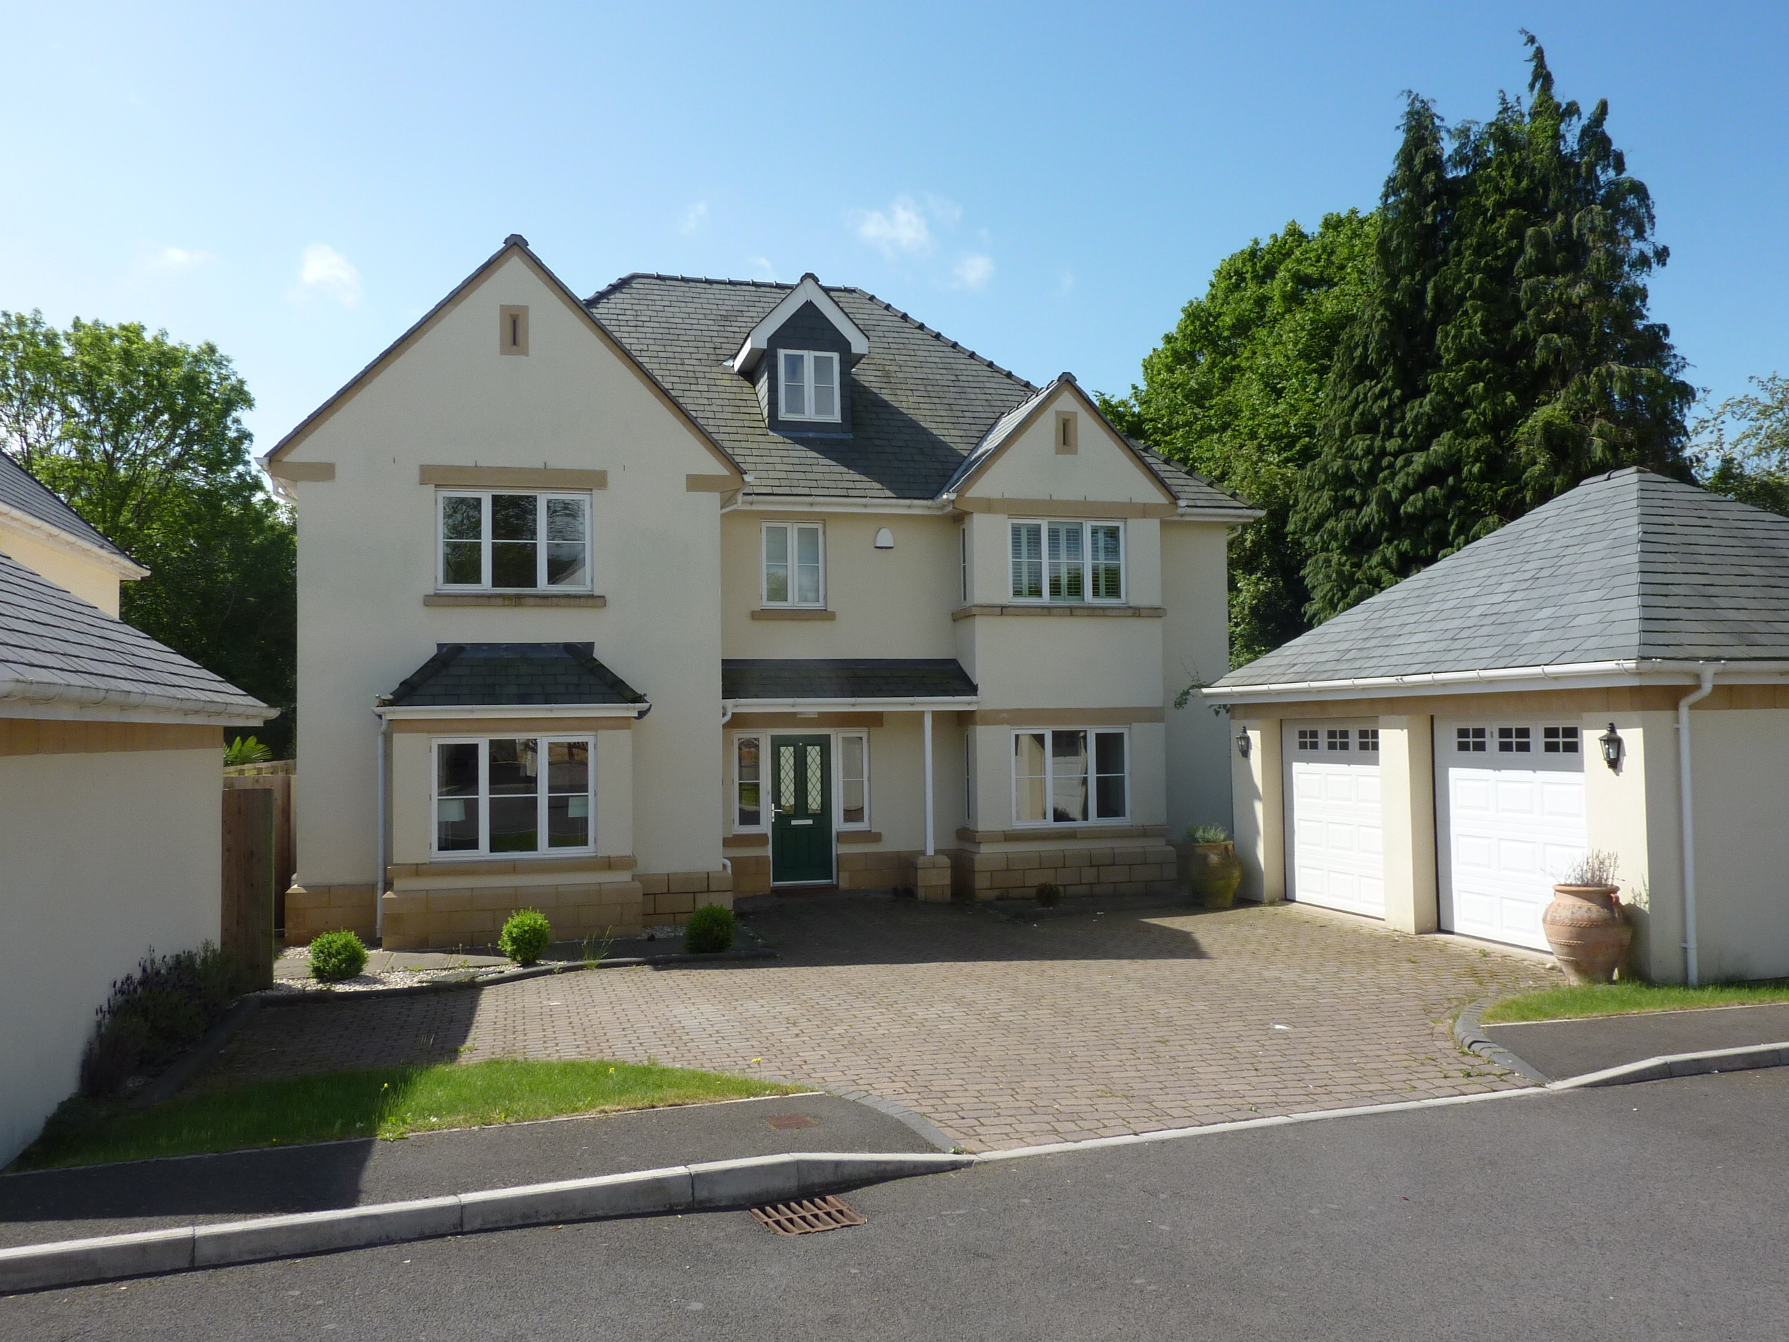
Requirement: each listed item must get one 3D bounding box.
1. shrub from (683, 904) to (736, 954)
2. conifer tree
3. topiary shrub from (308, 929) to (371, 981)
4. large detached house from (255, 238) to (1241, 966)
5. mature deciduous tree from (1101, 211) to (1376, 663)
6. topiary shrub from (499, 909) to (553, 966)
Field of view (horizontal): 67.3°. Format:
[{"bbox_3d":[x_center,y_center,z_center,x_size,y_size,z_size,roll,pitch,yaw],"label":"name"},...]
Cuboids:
[{"bbox_3d":[-1.896,2.600,13.741,0.532,0.499,0.532,0,-2,-8],"label":"shrub"},{"bbox_3d":[12.652,-4.887,27.653,8.242,16.717,7.830,-2,-3,25],"label":"conifer tree"},{"bbox_3d":[-5.161,2.603,12.485,0.560,0.478,0.560,0,-3,-22],"label":"topiary shrub"},{"bbox_3d":[-1.854,-1.731,21.183,13.150,9.930,11.850,0,-2,-15],"label":"large detached house"},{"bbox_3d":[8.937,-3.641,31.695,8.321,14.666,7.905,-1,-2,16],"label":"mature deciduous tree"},{"bbox_3d":[-3.643,2.586,13.263,0.527,0.535,0.527,0,-2,-15],"label":"topiary shrub"}]

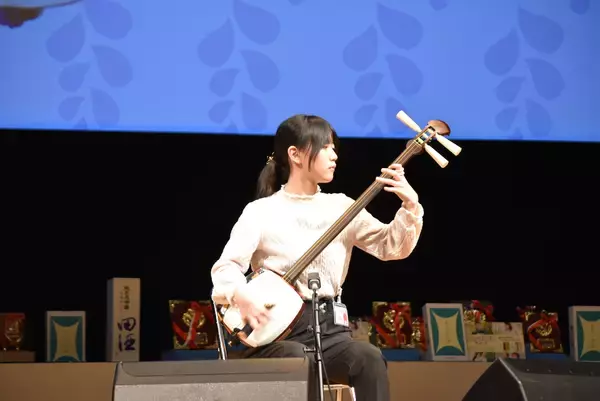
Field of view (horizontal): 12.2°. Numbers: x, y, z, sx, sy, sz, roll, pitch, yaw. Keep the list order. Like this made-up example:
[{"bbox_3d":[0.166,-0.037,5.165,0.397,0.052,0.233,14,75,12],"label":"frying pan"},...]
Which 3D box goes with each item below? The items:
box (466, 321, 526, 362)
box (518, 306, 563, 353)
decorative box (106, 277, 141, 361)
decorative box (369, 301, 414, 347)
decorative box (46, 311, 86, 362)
[{"bbox_3d":[0.866,0.637,12.523,0.280,0.180,0.050,1,-19,-16],"label":"box"},{"bbox_3d":[1.088,0.602,12.572,0.158,0.193,0.050,1,-21,-17],"label":"box"},{"bbox_3d":[-0.757,0.528,12.056,0.118,0.390,0.118,1,-6,-16],"label":"decorative box"},{"bbox_3d":[0.406,0.560,12.373,0.174,0.213,0.050,1,-21,-16],"label":"decorative box"},{"bbox_3d":[-0.998,0.595,11.976,0.166,0.248,0.055,0,-15,-12],"label":"decorative box"}]

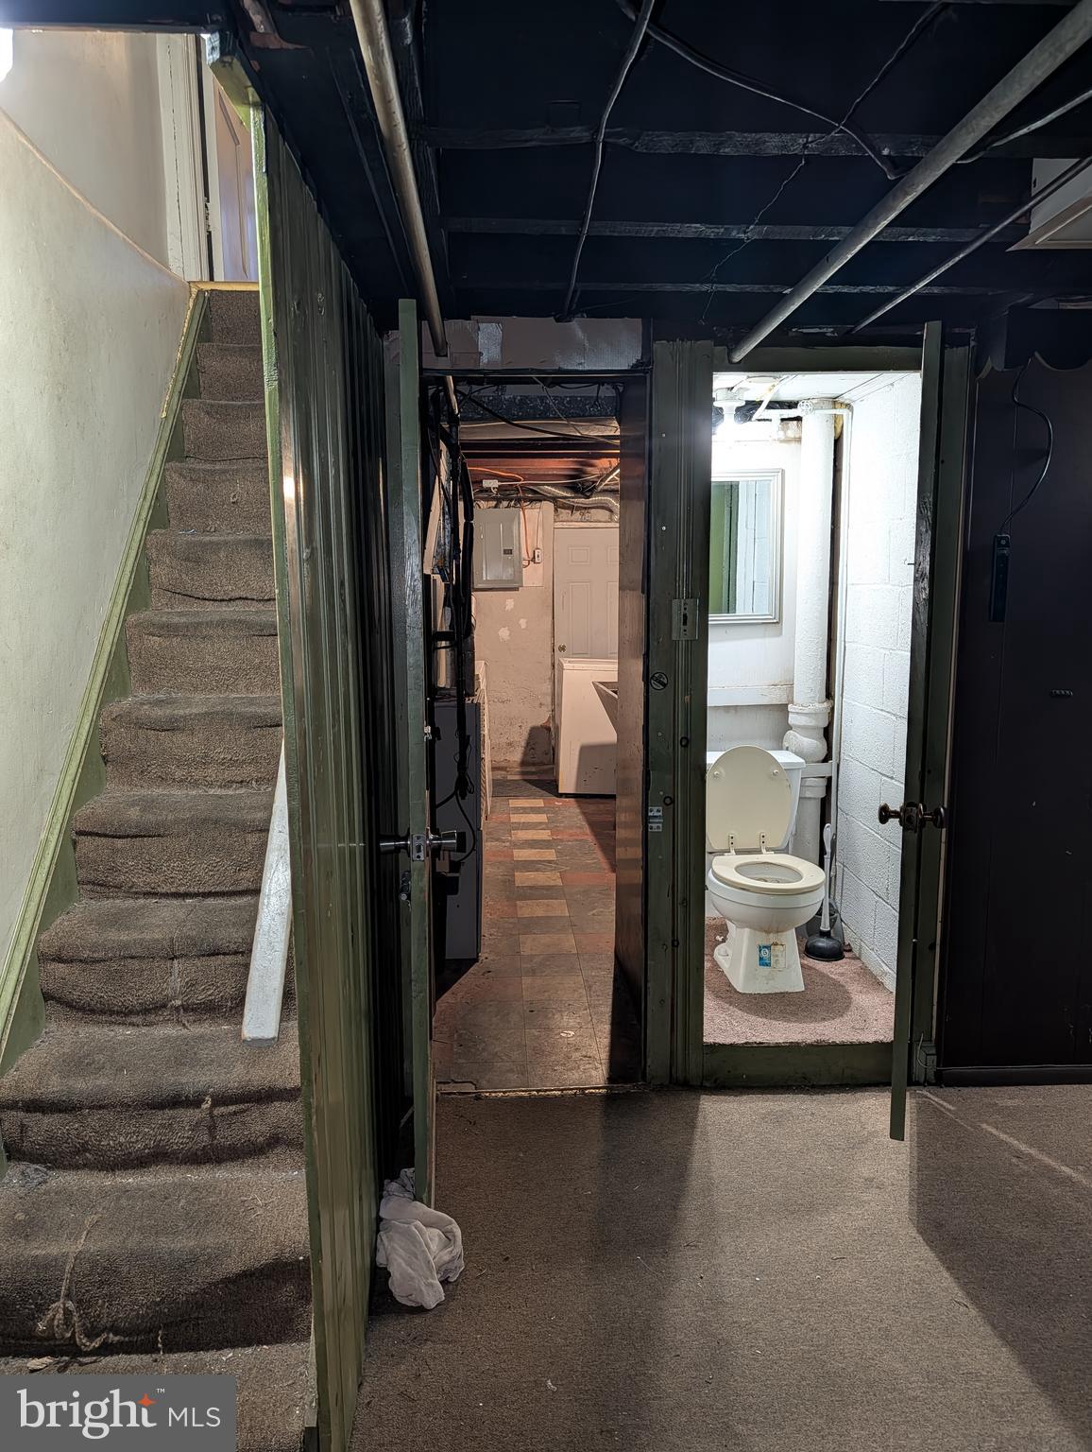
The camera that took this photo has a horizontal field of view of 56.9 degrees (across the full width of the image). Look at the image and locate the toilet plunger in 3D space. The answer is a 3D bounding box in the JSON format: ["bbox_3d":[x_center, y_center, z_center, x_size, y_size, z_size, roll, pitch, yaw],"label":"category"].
[{"bbox_3d":[1.012,0.589,3.632,0.139,0.488,0.139,-1,8,-3],"label":"toilet plunger"}]

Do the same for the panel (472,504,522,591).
[{"bbox_3d":[-0.376,-1.412,7.990,0.388,0.634,0.101,-1,8,-3],"label":"panel"}]

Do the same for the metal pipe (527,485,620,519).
[{"bbox_3d":[0.217,-1.710,7.714,0.755,0.252,0.222,-1,8,-3],"label":"metal pipe"}]

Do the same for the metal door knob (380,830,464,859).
[{"bbox_3d":[-0.288,0.270,2.306,0.176,0.067,0.091,-1,8,-6],"label":"metal door knob"}]

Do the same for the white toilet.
[{"bbox_3d":[0.729,0.468,3.550,0.453,0.760,0.725,-1,8,-4],"label":"white toilet"}]

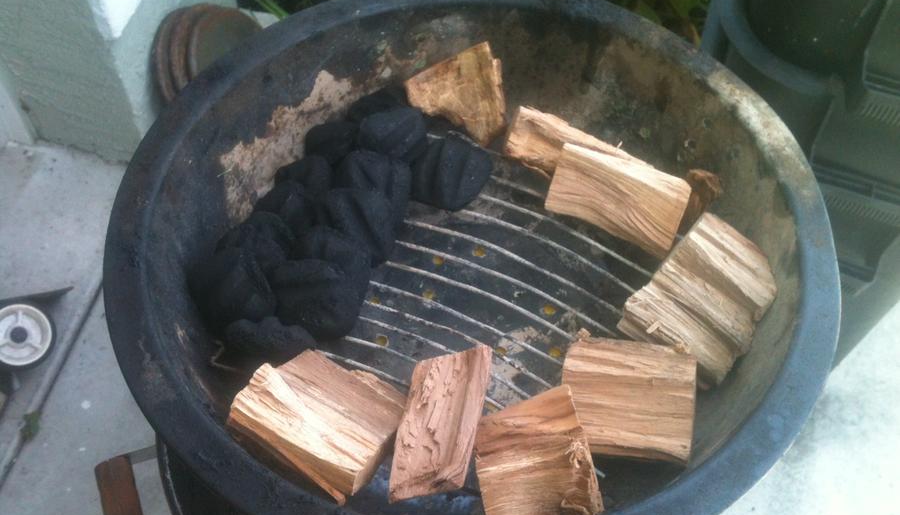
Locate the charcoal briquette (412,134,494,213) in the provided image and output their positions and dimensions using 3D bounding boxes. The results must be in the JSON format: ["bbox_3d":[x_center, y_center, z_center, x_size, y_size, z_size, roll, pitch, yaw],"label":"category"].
[{"bbox_3d":[0.001,-0.055,0.586,0.051,0.031,0.051,5,55,2],"label":"charcoal briquette"}]

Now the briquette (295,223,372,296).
[{"bbox_3d":[-0.071,0.002,0.543,0.050,0.031,0.050,4,55,-6],"label":"briquette"}]

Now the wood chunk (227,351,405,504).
[{"bbox_3d":[-0.068,0.087,0.470,0.072,0.038,0.052,27,56,14],"label":"wood chunk"}]

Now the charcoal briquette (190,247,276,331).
[{"bbox_3d":[-0.120,0.017,0.509,0.048,0.031,0.048,-48,66,12],"label":"charcoal briquette"}]

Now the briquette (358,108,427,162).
[{"bbox_3d":[-0.037,-0.077,0.573,0.048,0.030,0.046,-18,30,2],"label":"briquette"}]

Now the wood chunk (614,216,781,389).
[{"bbox_3d":[0.141,0.026,0.518,0.071,0.037,0.067,-42,60,4],"label":"wood chunk"}]

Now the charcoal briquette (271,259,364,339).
[{"bbox_3d":[-0.075,0.023,0.518,0.051,0.031,0.051,1,61,-7],"label":"charcoal briquette"}]

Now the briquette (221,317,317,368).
[{"bbox_3d":[-0.099,0.050,0.501,0.049,0.030,0.047,-2,22,0],"label":"briquette"}]

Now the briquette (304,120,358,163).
[{"bbox_3d":[-0.069,-0.064,0.571,0.048,0.030,0.046,-40,96,-28],"label":"briquette"}]

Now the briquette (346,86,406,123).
[{"bbox_3d":[-0.045,-0.090,0.596,0.048,0.030,0.047,-21,75,-20],"label":"briquette"}]

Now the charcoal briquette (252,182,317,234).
[{"bbox_3d":[-0.101,-0.030,0.556,0.049,0.031,0.049,22,56,-16],"label":"charcoal briquette"}]

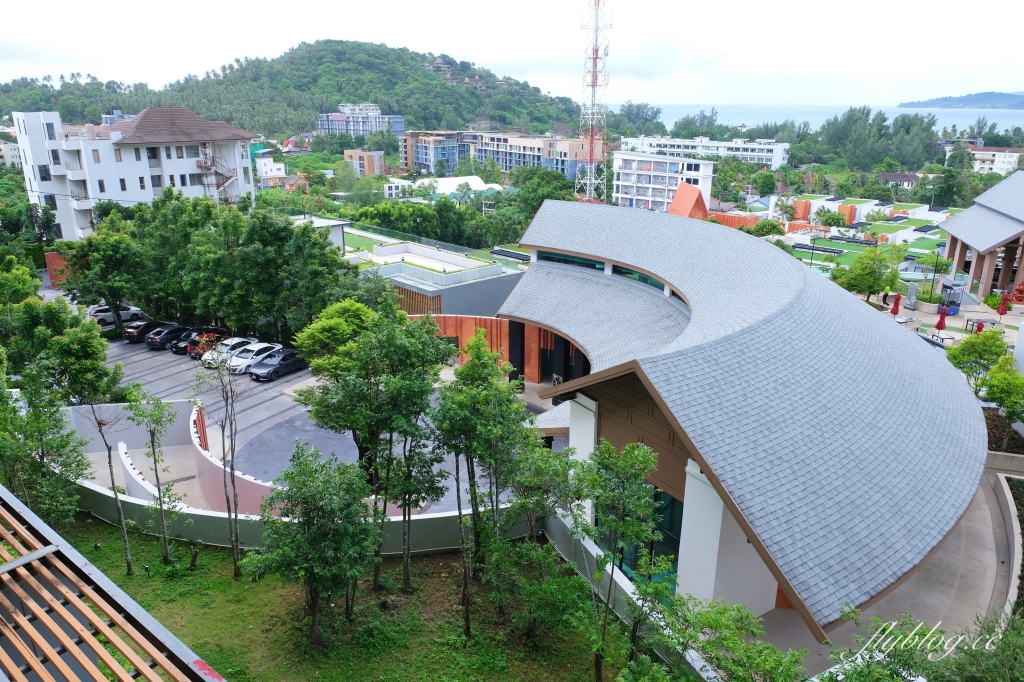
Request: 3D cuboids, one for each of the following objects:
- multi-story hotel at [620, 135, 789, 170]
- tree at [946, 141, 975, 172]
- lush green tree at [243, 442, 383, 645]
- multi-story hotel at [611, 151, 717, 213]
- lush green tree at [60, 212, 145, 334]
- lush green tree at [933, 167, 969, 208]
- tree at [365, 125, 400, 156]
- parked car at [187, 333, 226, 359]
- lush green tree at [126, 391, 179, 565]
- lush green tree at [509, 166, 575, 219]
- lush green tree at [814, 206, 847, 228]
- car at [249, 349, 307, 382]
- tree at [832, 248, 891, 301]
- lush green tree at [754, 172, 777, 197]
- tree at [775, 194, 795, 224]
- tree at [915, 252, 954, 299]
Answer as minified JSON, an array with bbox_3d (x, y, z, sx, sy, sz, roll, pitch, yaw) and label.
[{"bbox_3d":[77.038,-74.817,275.569,62.000,13.000,14.000,11,22,29],"label":"multi-story hotel"},{"bbox_3d":[196.952,-80.232,300.000,10.770,13.630,10.230,12,23,30],"label":"tree"},{"bbox_3d":[-7.359,7.715,25.299,4.970,8.670,4.970,0,19,0],"label":"lush green tree"},{"bbox_3d":[36.953,-38.752,167.250,25.420,13.500,6.500,18,26,41],"label":"multi-story hotel"},{"bbox_3d":[-35.710,-5.589,60.992,7.200,10.000,7.000,0,19,0],"label":"lush green tree"},{"bbox_3d":[79.451,-27.775,123.643,6.520,7.470,6.520,0,19,0],"label":"lush green tree"},{"bbox_3d":[-58.829,-90.856,310.000,16.350,14.540,15.540,0,19,0],"label":"tree"},{"bbox_3d":[-25.105,0.196,57.566,1.740,1.530,4.100,13,23,31],"label":"parked car"},{"bbox_3d":[-16.351,6.533,31.584,2.200,8.900,2.200,0,19,0],"label":"lush green tree"},{"bbox_3d":[5.318,-23.912,119.654,11.500,13.000,11.500,0,19,0],"label":"lush green tree"},{"bbox_3d":[45.015,-17.447,96.447,4.520,3.100,4.520,0,19,0],"label":"lush green tree"},{"bbox_3d":[-16.962,1.635,50.167,1.800,1.460,4.550,12,23,31],"label":"car"},{"bbox_3d":[30.548,-5.767,59.476,4.800,5.000,4.800,0,19,0],"label":"tree"},{"bbox_3d":[72.582,-44.435,195.000,5.640,7.290,5.360,7,20,19],"label":"lush green tree"},{"bbox_3d":[40.113,-19.342,100.453,2.940,4.380,2.940,0,19,0],"label":"tree"},{"bbox_3d":[34.961,-5.420,56.467,2.730,3.900,2.900,12,22,30],"label":"tree"}]

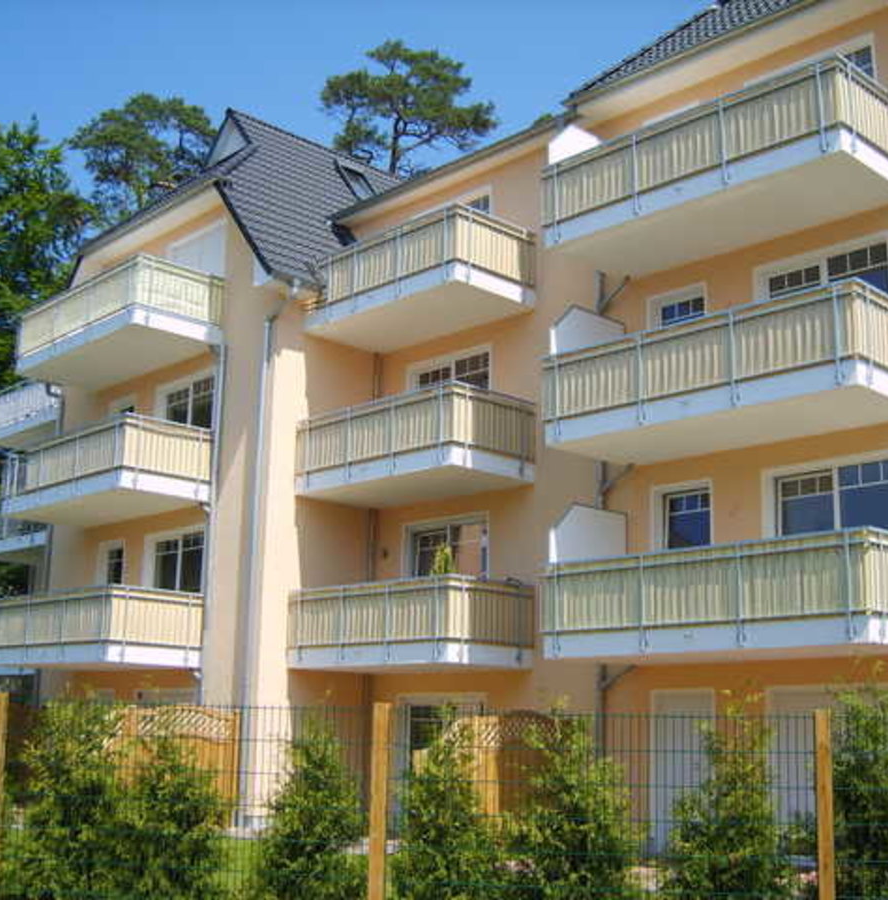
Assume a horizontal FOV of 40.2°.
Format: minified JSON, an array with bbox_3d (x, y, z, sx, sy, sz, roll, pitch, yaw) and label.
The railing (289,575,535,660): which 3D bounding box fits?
[{"bbox_3d":[-0.564,2.656,18.932,1.802,1.020,3.675,13,-18,-43],"label":"railing"}]

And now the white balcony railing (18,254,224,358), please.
[{"bbox_3d":[-6.051,-2.380,22.483,1.703,1.014,4.328,13,-18,-43],"label":"white balcony railing"}]

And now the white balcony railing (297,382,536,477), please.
[{"bbox_3d":[-0.512,-0.072,19.560,1.802,1.020,3.675,13,-18,-43],"label":"white balcony railing"}]

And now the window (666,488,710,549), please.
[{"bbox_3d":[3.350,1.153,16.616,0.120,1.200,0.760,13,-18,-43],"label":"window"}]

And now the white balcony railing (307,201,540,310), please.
[{"bbox_3d":[-0.462,-2.819,20.112,1.792,1.014,3.689,13,-18,-43],"label":"white balcony railing"}]

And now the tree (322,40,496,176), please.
[{"bbox_3d":[-1.713,-2.294,42.031,6.500,26.468,6.500,13,-18,-43],"label":"tree"}]

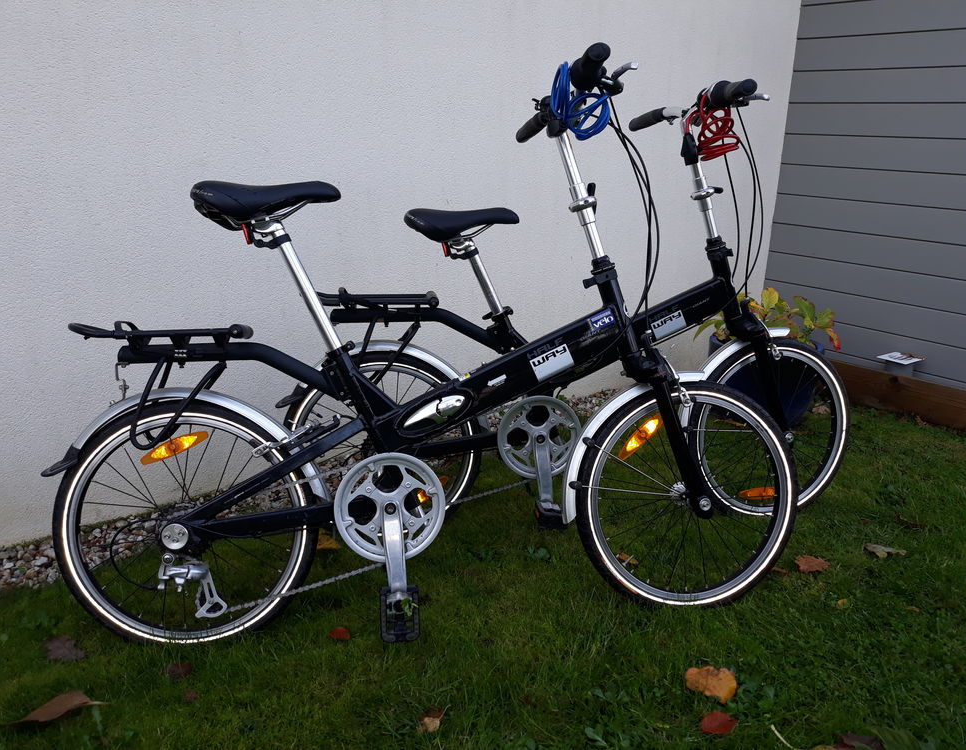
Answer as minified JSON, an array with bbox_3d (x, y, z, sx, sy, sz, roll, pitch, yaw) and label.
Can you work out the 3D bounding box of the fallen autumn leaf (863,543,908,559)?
[{"bbox_3d":[0.961,0.421,1.861,0.098,0.024,0.050,8,18,26],"label":"fallen autumn leaf"}]

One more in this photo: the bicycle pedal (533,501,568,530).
[{"bbox_3d":[0.165,0.335,1.864,0.074,0.037,0.088,-2,12,-7],"label":"bicycle pedal"}]

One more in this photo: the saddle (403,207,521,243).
[{"bbox_3d":[-0.055,-0.352,1.831,0.270,0.080,0.162,-2,10,-7],"label":"saddle"}]

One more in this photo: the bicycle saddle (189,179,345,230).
[{"bbox_3d":[-0.400,-0.319,1.478,0.268,0.095,0.165,-2,4,-7],"label":"bicycle saddle"}]

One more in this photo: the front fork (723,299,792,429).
[{"bbox_3d":[0.693,0.001,1.954,0.085,0.367,0.097,-23,14,-11],"label":"front fork"}]

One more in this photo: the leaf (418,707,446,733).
[{"bbox_3d":[-0.085,0.578,1.310,0.042,0.020,0.043,1,18,0],"label":"leaf"}]

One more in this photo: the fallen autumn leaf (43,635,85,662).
[{"bbox_3d":[-0.803,0.525,1.496,0.078,0.020,0.085,-8,18,-26],"label":"fallen autumn leaf"}]

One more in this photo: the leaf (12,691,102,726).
[{"bbox_3d":[-0.711,0.557,1.310,0.148,0.030,0.047,-4,19,-16],"label":"leaf"}]

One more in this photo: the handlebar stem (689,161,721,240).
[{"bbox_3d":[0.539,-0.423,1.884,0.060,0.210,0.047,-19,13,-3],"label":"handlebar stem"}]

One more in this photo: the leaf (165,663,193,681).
[{"bbox_3d":[-0.552,0.538,1.416,0.048,0.015,0.035,-1,18,-8],"label":"leaf"}]

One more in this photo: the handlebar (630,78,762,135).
[{"bbox_3d":[0.486,-0.609,1.842,0.110,0.090,0.550,-3,9,-15],"label":"handlebar"}]

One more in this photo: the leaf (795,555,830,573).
[{"bbox_3d":[0.765,0.438,1.812,0.077,0.018,0.055,6,19,14],"label":"leaf"}]

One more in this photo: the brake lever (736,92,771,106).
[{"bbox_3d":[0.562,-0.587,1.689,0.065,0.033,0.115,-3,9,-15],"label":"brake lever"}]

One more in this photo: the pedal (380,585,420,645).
[{"bbox_3d":[-0.156,0.447,1.455,0.068,0.100,0.030,-2,3,-8],"label":"pedal"}]

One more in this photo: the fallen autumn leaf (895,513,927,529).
[{"bbox_3d":[1.111,0.377,2.025,0.070,0.020,0.046,8,19,20],"label":"fallen autumn leaf"}]

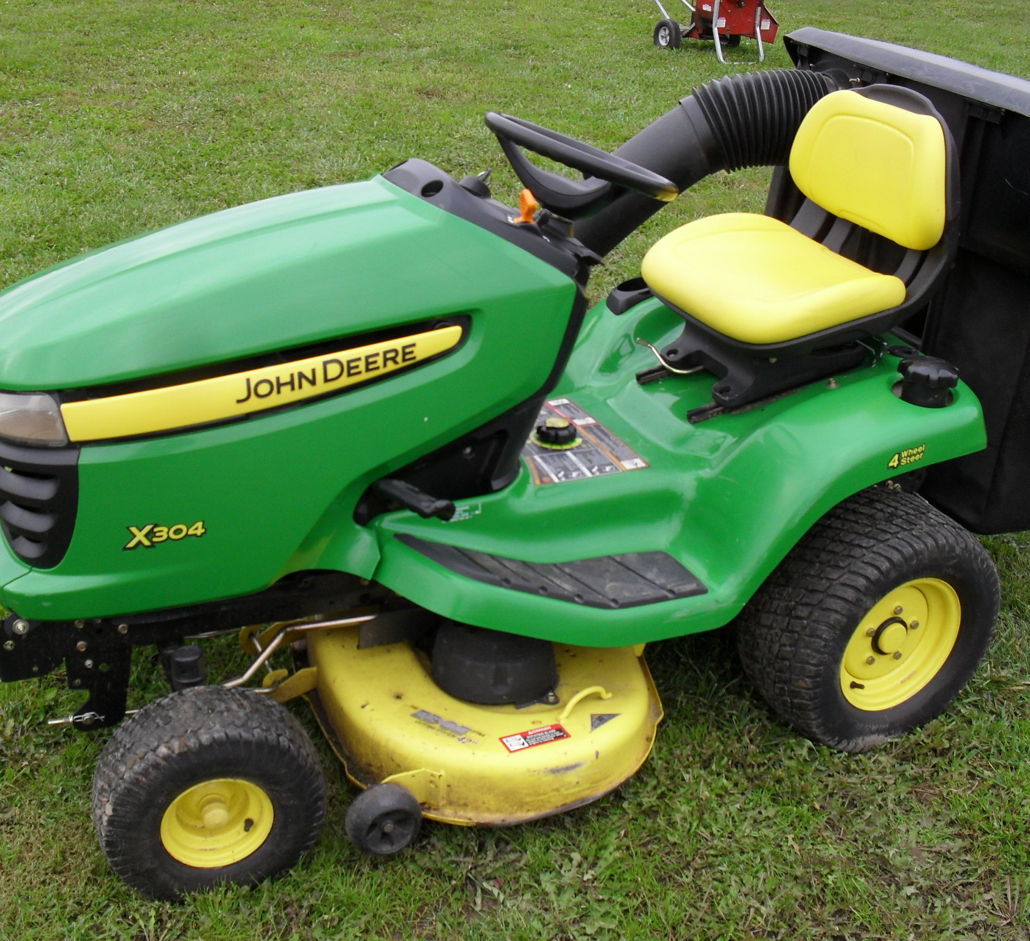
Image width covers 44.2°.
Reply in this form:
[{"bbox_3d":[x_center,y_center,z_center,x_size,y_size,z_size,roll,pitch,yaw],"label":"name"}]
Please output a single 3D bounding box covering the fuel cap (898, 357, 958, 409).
[{"bbox_3d":[0.755,-0.160,2.319,0.110,0.060,0.110,1,28,0],"label":"fuel cap"}]

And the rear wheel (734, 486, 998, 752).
[{"bbox_3d":[0.680,0.283,2.442,0.495,0.495,0.230,-12,30,-24],"label":"rear wheel"}]

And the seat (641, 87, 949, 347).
[{"bbox_3d":[0.524,-0.513,2.446,0.530,0.430,0.460,-11,30,-21],"label":"seat"}]

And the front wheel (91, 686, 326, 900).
[{"bbox_3d":[-0.495,0.533,2.077,0.370,0.370,0.156,-9,29,-18],"label":"front wheel"}]

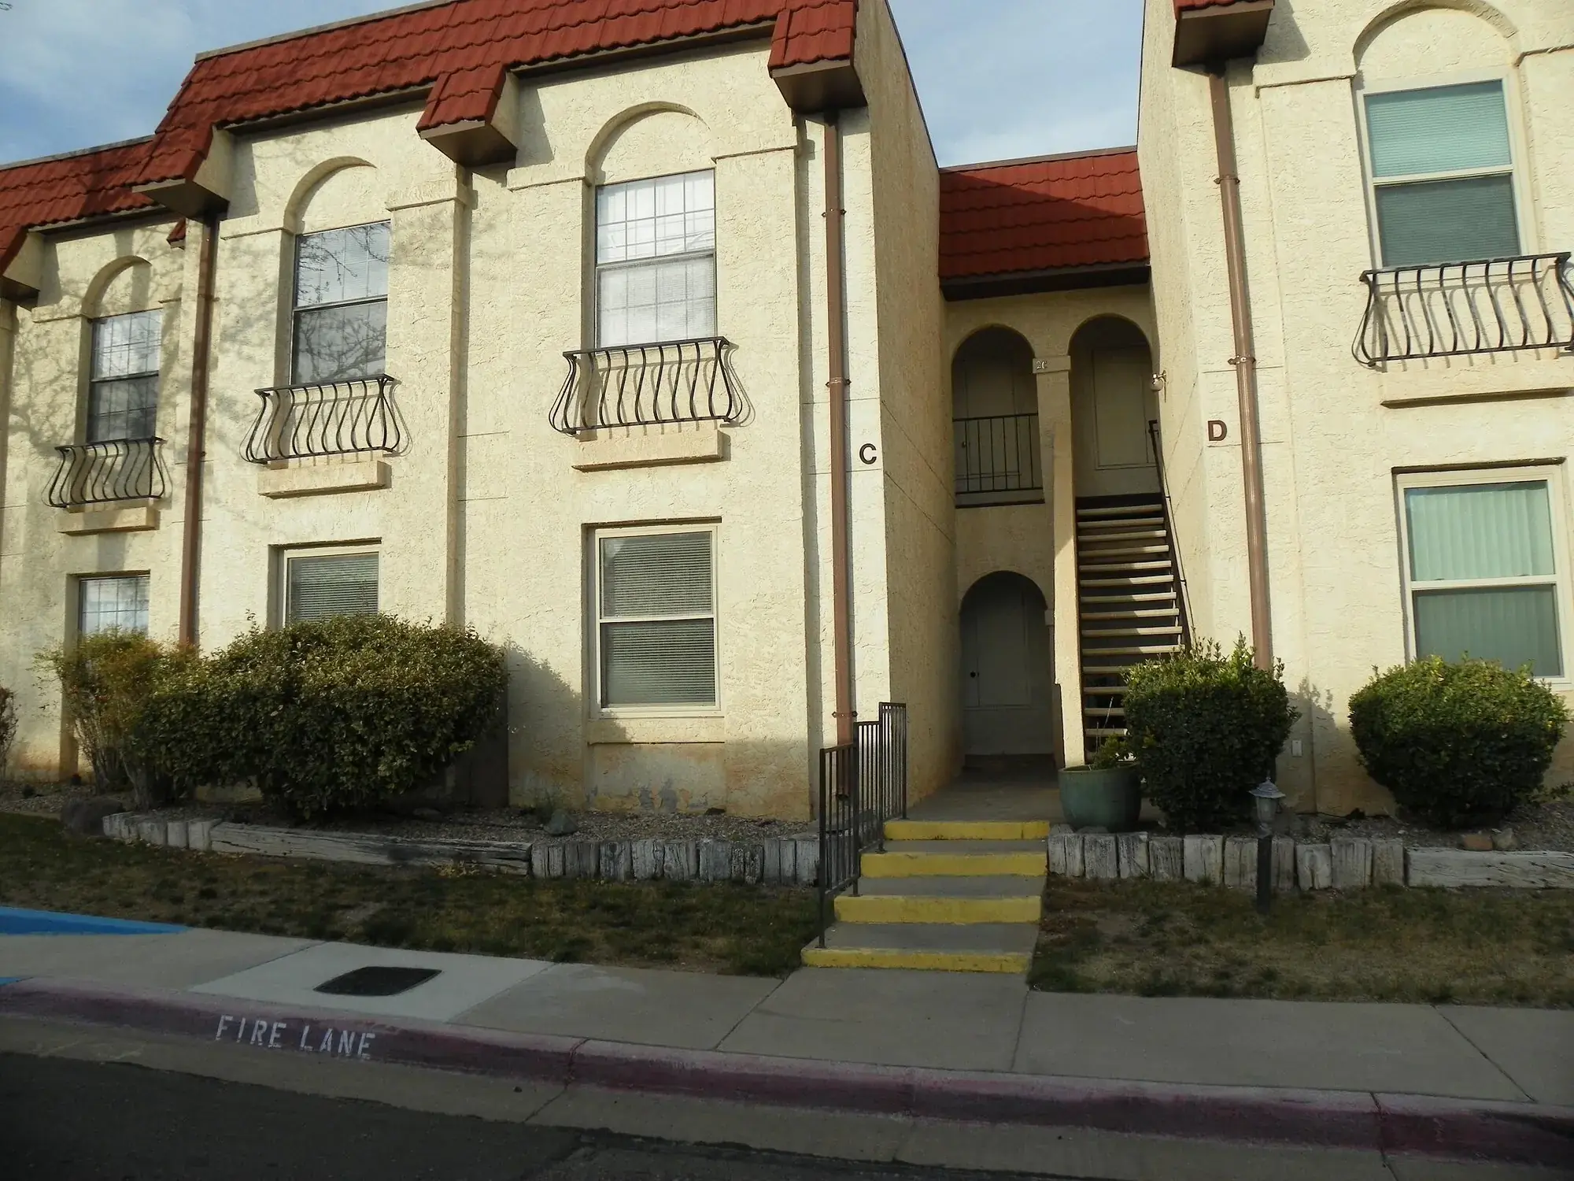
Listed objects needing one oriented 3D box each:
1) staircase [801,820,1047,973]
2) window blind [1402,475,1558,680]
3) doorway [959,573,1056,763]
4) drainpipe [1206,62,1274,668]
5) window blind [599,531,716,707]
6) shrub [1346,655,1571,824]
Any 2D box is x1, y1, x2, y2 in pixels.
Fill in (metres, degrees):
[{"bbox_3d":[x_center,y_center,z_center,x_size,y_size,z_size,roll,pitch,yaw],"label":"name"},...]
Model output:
[{"bbox_3d":[0.962,1.774,7.160,1.181,0.508,2.498,-3,-6,15],"label":"staircase"},{"bbox_3d":[4.987,-0.079,8.470,0.981,1.358,0.060,-2,-6,12],"label":"window blind"},{"bbox_3d":[2.522,0.855,13.585,0.980,2.100,0.100,-3,-6,15],"label":"doorway"},{"bbox_3d":[3.134,-1.146,8.114,0.120,5.100,0.120,-3,-6,15],"label":"drainpipe"},{"bbox_3d":[-1.065,0.238,9.750,1.009,1.424,0.050,-3,-6,15],"label":"window blind"},{"bbox_3d":[3.995,0.902,7.050,1.220,1.000,1.130,-3,-6,15],"label":"shrub"}]

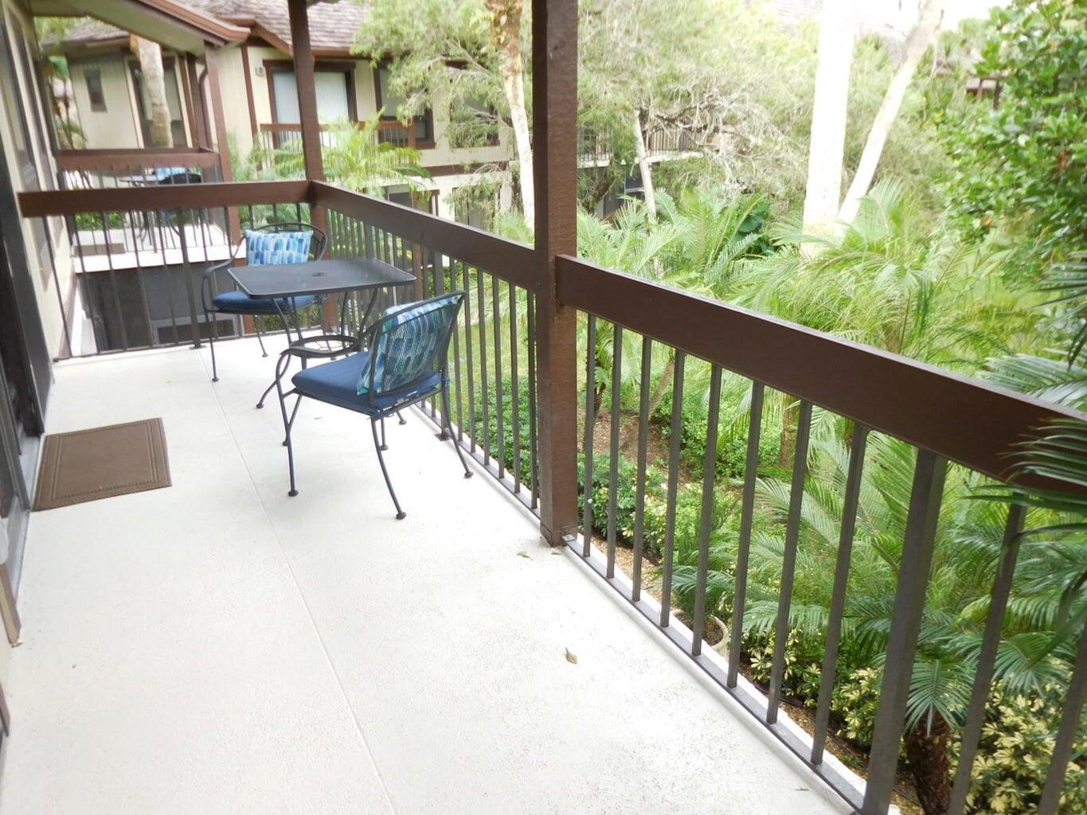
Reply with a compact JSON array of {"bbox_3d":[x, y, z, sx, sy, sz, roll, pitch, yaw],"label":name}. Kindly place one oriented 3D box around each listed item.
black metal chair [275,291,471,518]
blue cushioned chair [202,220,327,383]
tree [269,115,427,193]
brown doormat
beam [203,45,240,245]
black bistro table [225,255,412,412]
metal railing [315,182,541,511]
[{"bbox_3d":[-0.669,-0.073,3.175,0.582,0.819,0.589,11,23,29],"label":"black metal chair"},{"bbox_3d":[-1.576,-0.607,4.549,0.590,0.808,0.585,2,20,9],"label":"blue cushioned chair"},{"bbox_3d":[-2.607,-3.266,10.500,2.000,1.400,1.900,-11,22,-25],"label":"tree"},{"bbox_3d":[-1.964,0.224,3.508,0.504,0.012,0.884,-11,22,-25],"label":"brown doormat"},{"bbox_3d":[-3.664,-2.913,8.940,0.110,2.153,0.110,-11,22,-25],"label":"beam"},{"bbox_3d":[-1.069,-0.301,3.908,0.741,0.716,0.748,-11,22,-25],"label":"black bistro table"},{"bbox_3d":[-0.773,-0.558,4.144,0.075,1.023,3.228,-11,22,-25],"label":"metal railing"}]

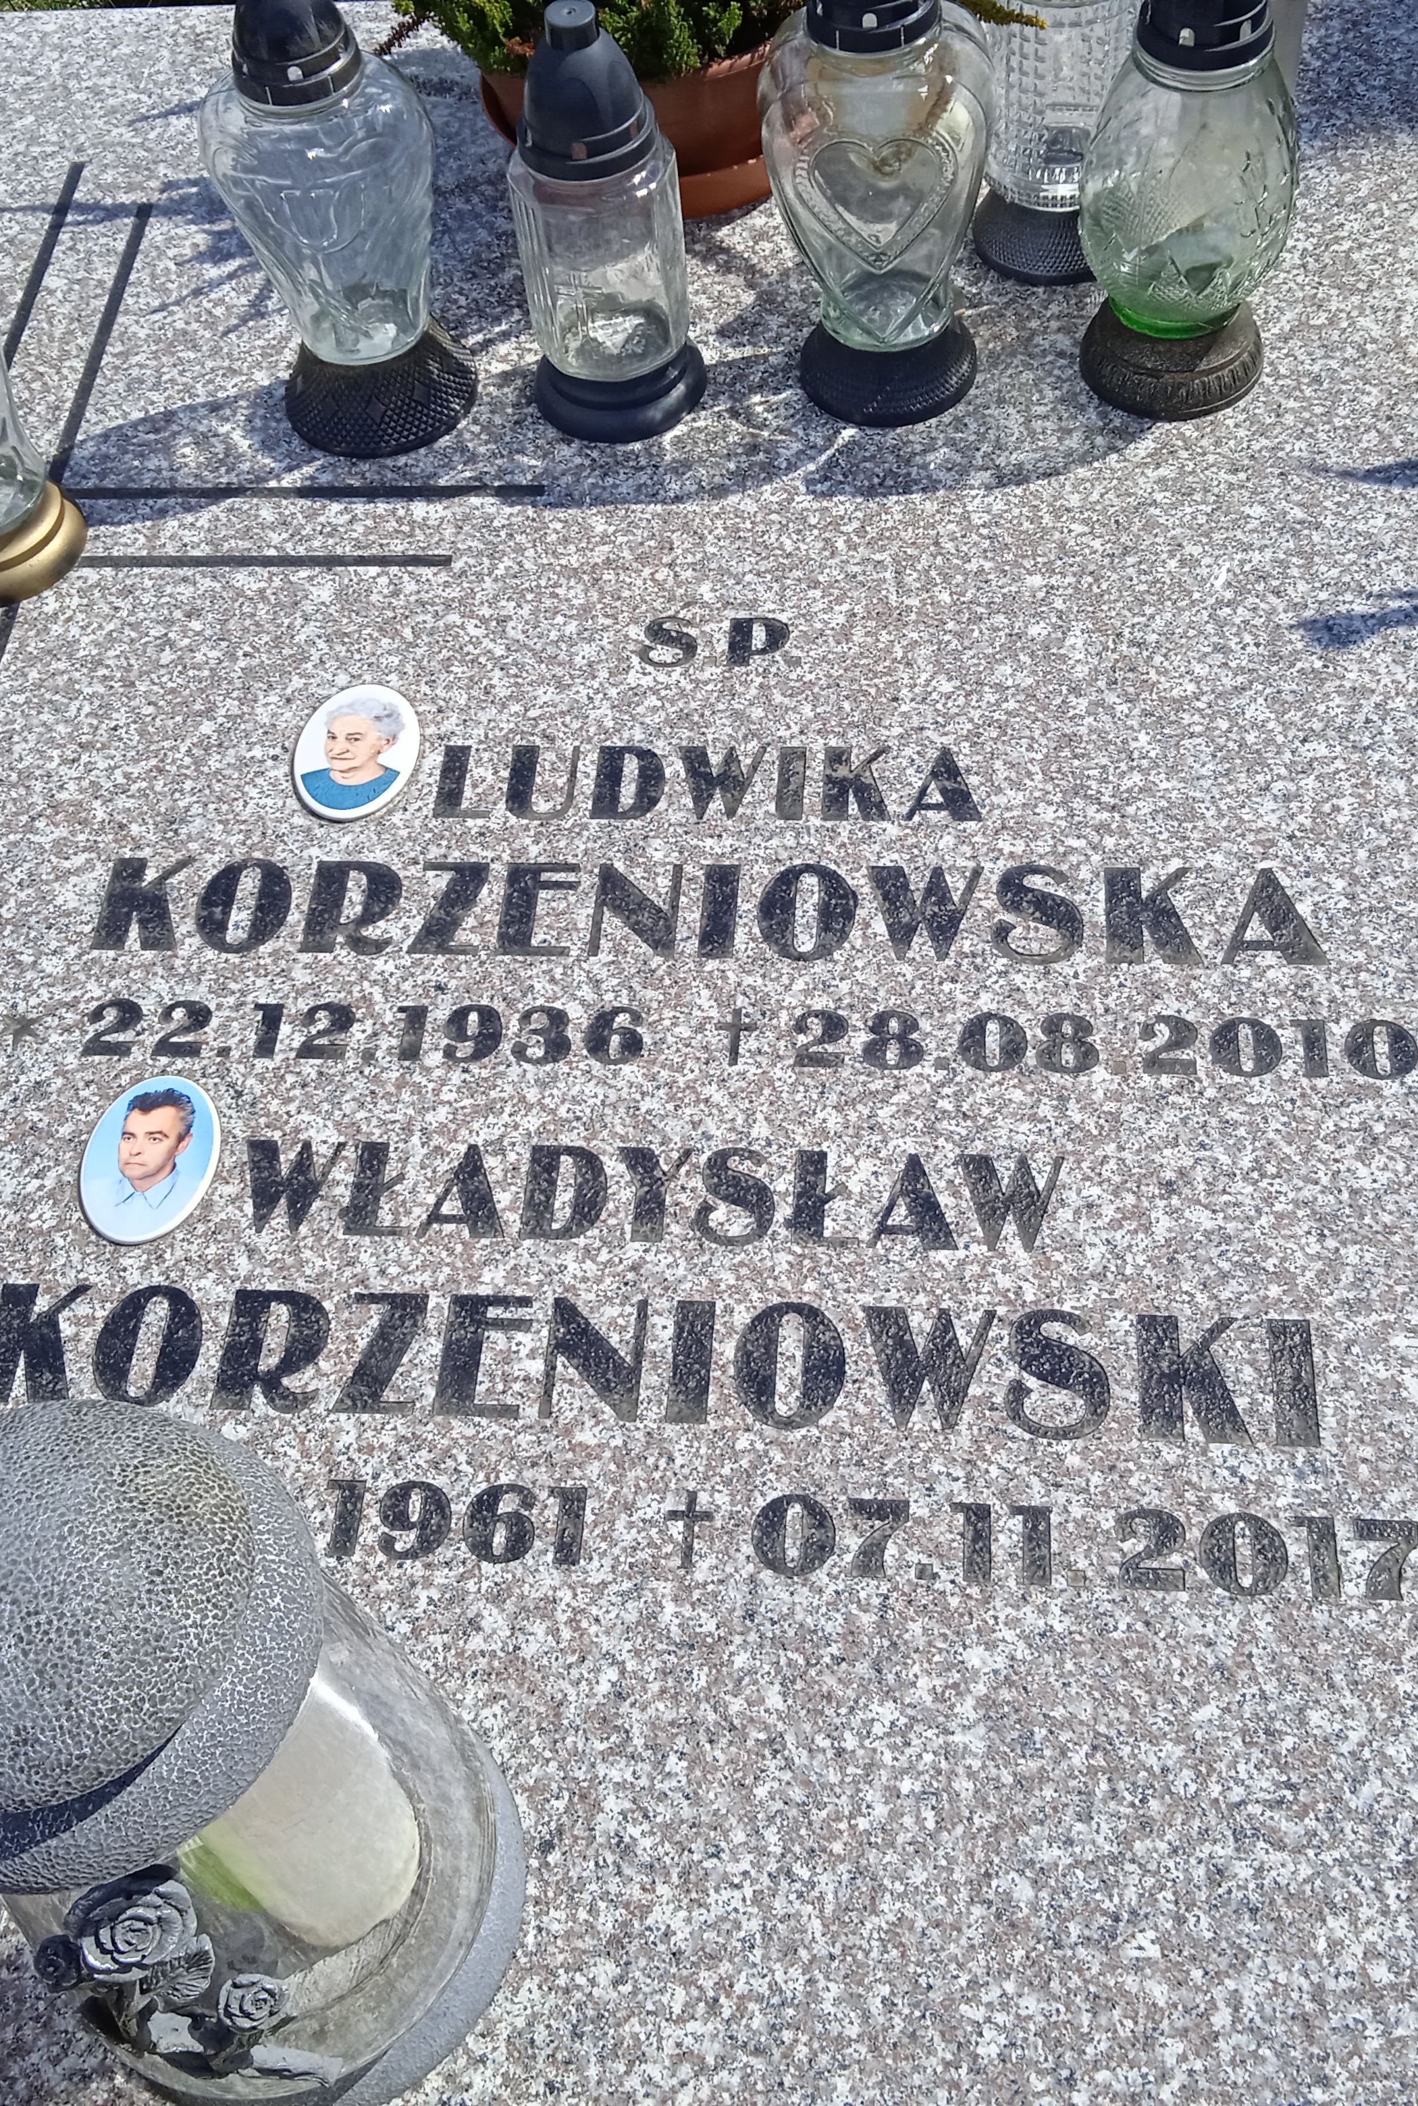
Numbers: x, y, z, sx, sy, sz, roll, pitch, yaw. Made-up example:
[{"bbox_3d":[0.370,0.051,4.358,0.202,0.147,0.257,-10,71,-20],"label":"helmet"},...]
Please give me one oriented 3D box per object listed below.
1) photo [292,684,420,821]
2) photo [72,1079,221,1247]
[{"bbox_3d":[-0.172,-0.148,1.114,0.060,0.005,0.084,1,56,6],"label":"photo"},{"bbox_3d":[-0.243,0.046,0.987,0.058,0.005,0.083,1,56,6],"label":"photo"}]

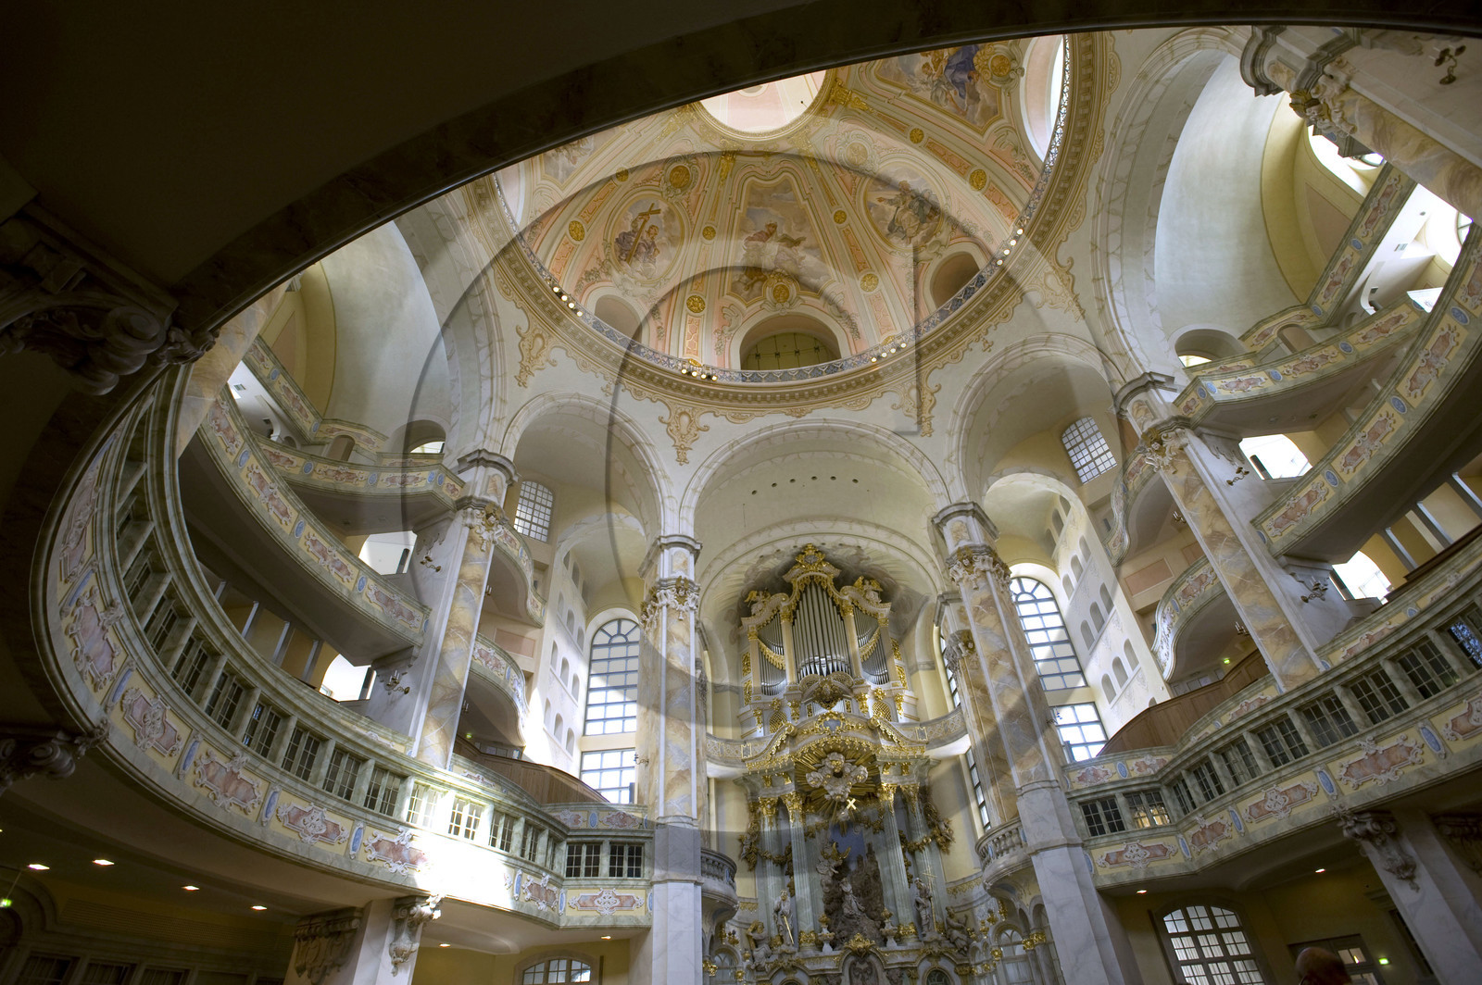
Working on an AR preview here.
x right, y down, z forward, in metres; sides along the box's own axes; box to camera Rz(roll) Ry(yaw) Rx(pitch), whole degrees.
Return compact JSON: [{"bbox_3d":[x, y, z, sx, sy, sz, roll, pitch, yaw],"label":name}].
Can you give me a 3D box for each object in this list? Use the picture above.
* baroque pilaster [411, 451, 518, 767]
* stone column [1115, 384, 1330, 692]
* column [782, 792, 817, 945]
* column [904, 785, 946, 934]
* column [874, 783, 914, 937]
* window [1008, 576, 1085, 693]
[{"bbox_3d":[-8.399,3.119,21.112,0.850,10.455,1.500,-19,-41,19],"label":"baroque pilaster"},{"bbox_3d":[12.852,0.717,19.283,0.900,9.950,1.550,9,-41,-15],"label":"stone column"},{"bbox_3d":[2.509,15.590,29.371,0.900,5.857,0.900,-6,-39,4],"label":"column"},{"bbox_3d":[7.820,15.361,29.462,0.900,5.857,0.900,-6,-39,4],"label":"column"},{"bbox_3d":[6.434,15.095,29.030,0.900,5.857,0.900,-6,-39,4],"label":"column"},{"bbox_3d":[14.551,6.796,34.350,2.900,6.100,0.450,-6,-39,4],"label":"window"}]

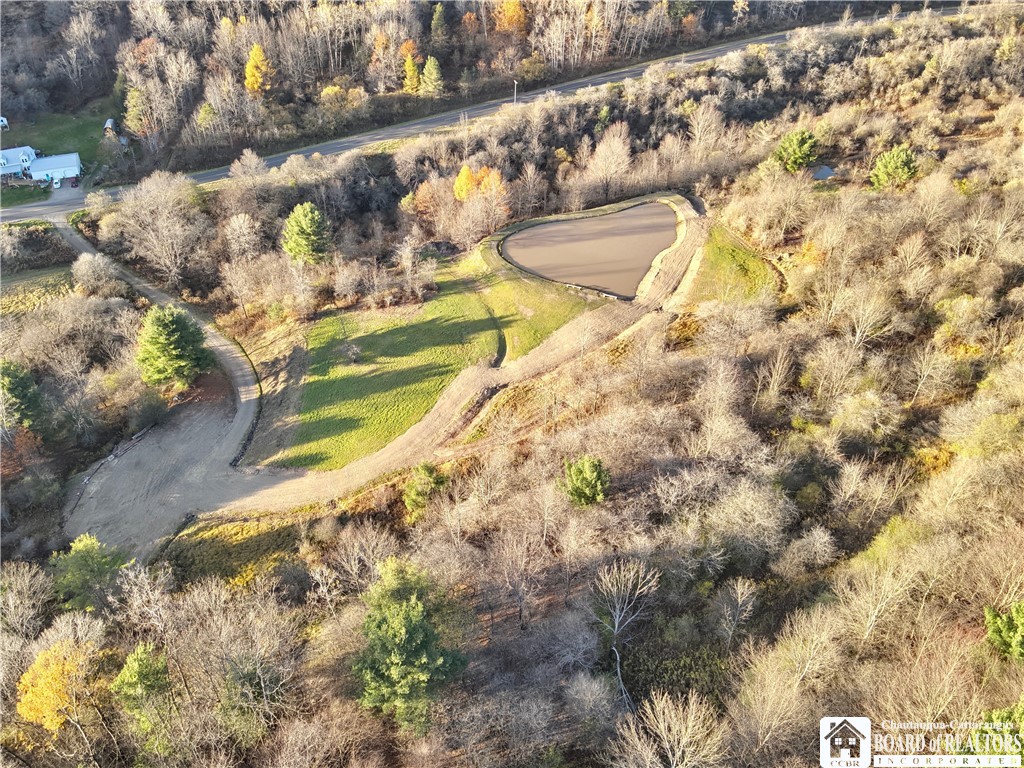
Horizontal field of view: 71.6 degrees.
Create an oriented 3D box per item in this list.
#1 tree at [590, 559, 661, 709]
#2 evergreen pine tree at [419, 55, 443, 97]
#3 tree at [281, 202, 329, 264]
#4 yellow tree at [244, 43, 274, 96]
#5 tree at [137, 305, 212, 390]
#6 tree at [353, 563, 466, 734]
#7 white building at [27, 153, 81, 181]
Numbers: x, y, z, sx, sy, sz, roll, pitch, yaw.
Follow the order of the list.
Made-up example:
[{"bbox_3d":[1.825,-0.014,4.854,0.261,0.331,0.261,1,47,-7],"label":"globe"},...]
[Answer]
[{"bbox_3d":[9.945,21.857,61.131,5.510,19.720,5.510,0,35,0],"label":"tree"},{"bbox_3d":[-28.665,-108.838,252.818,9.260,14.330,9.260,0,35,0],"label":"evergreen pine tree"},{"bbox_3d":[-40.374,-28.509,138.149,9.150,14.050,9.150,0,35,0],"label":"tree"},{"bbox_3d":[-85.418,-106.033,240.185,9.810,17.310,9.810,0,35,0],"label":"yellow tree"},{"bbox_3d":[-52.313,-5.834,110.051,11.630,13.950,11.630,0,35,0],"label":"tree"},{"bbox_3d":[-8.909,21.862,60.528,9.040,20.400,9.040,0,35,0],"label":"tree"},{"bbox_3d":[-127.944,-61.331,199.385,12.000,4.700,8.800,-12,36,-16],"label":"white building"}]

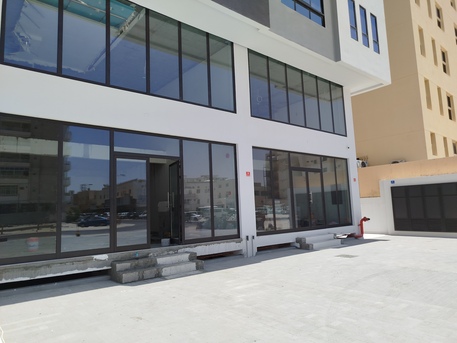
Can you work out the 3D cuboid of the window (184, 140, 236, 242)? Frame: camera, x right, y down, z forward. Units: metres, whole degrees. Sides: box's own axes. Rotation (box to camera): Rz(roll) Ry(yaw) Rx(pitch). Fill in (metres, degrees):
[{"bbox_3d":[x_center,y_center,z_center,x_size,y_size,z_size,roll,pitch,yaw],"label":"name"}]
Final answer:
[{"bbox_3d":[-0.517,0.576,9.944,2.170,3.160,0.120,3,-9,-39],"label":"window"}]

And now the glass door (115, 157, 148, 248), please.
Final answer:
[{"bbox_3d":[-2.496,0.831,8.257,0.960,2.340,0.100,3,-9,-39],"label":"glass door"}]

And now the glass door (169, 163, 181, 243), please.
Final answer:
[{"bbox_3d":[-1.613,0.950,9.549,0.070,2.330,0.850,3,-9,-39],"label":"glass door"}]

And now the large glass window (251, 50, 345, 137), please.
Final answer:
[{"bbox_3d":[3.263,-3.114,13.643,6.450,2.600,0.120,3,-9,-39],"label":"large glass window"}]

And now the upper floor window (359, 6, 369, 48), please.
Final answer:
[{"bbox_3d":[6.371,-6.740,14.807,0.640,1.961,0.100,3,-9,-39],"label":"upper floor window"}]

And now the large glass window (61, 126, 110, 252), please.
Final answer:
[{"bbox_3d":[-3.393,0.403,7.598,1.180,3.060,0.120,3,-9,-39],"label":"large glass window"}]

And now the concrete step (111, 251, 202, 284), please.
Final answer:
[{"bbox_3d":[-1.760,2.426,8.124,2.180,0.395,0.710,3,-9,-39],"label":"concrete step"}]

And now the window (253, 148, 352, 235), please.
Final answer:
[{"bbox_3d":[3.342,0.813,13.091,6.280,3.150,0.120,3,-9,-39],"label":"window"}]

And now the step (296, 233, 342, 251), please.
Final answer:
[{"bbox_3d":[3.595,2.739,12.416,2.000,0.405,0.730,3,-9,-39],"label":"step"}]

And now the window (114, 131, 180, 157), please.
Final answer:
[{"bbox_3d":[-2.182,-0.687,8.768,2.030,0.790,0.120,3,-9,-39],"label":"window"}]

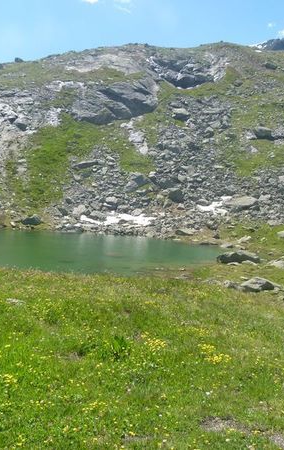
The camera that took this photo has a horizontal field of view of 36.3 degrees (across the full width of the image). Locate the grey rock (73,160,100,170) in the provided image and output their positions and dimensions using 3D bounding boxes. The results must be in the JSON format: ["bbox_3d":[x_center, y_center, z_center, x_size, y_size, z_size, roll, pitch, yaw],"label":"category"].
[{"bbox_3d":[-10.503,-11.260,82.000,5.140,1.798,3.084,0,2,0],"label":"grey rock"}]

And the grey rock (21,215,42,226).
[{"bbox_3d":[-20.402,-0.831,80.000,3.940,2.149,2.955,0,3,0],"label":"grey rock"}]

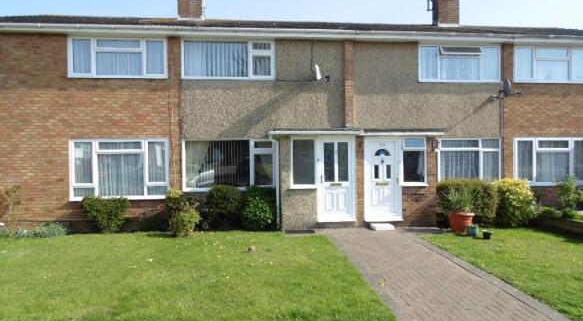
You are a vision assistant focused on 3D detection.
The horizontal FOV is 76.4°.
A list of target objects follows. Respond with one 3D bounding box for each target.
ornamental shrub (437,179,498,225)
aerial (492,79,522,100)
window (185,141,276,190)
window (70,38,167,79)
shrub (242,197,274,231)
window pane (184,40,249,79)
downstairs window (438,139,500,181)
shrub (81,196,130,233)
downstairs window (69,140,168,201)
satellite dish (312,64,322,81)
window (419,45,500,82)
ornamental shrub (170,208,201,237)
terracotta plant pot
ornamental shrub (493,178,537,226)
[{"bbox_3d":[4.466,1.079,9.400,1.420,1.170,0.800,-1,1,-6],"label":"ornamental shrub"},{"bbox_3d":[5.804,-1.903,9.930,0.600,0.580,0.520,0,1,6],"label":"aerial"},{"bbox_3d":[-1.578,0.133,9.442,2.338,1.308,0.100,-1,1,-6],"label":"window"},{"bbox_3d":[-4.296,-2.522,9.181,2.379,0.976,0.100,-1,1,-6],"label":"window"},{"bbox_3d":[-0.783,1.266,8.930,0.760,0.820,0.700,-1,1,-6],"label":"shrub"},{"bbox_3d":[-1.884,-2.540,9.363,1.610,0.950,0.070,-1,1,-6],"label":"window pane"},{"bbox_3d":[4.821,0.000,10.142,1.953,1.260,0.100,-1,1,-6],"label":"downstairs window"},{"bbox_3d":[-4.330,1.254,8.600,1.050,0.820,0.750,-1,1,-6],"label":"shrub"},{"bbox_3d":[-4.241,0.227,9.178,2.338,1.506,0.100,-1,1,-6],"label":"downstairs window"},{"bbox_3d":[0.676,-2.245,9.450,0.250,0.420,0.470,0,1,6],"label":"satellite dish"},{"bbox_3d":[4.593,-2.628,10.087,2.363,1.004,0.120,-1,1,-6],"label":"window"},{"bbox_3d":[-2.415,1.389,8.400,0.703,0.669,0.620,-1,1,-6],"label":"ornamental shrub"},{"bbox_3d":[3.816,1.418,8.300,0.560,0.440,0.560,0,1,0],"label":"terracotta plant pot"},{"bbox_3d":[5.637,1.061,9.300,1.080,1.218,0.980,-1,1,-6],"label":"ornamental shrub"}]

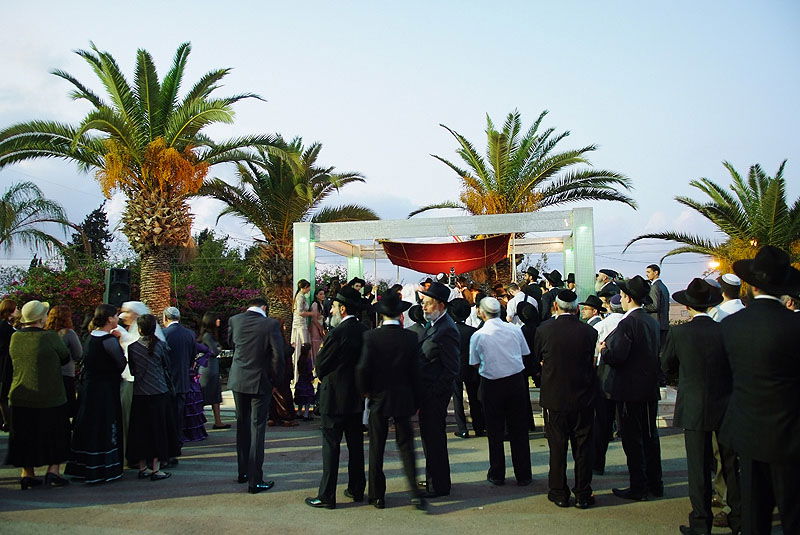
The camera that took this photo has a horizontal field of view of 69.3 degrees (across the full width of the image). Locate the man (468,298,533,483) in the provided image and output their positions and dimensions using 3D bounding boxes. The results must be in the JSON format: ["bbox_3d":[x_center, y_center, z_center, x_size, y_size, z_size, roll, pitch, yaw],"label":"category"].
[{"bbox_3d":[0.938,1.135,5.342,0.580,1.710,0.370,0,-4,-12],"label":"man"}]

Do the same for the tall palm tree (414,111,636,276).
[{"bbox_3d":[2.940,-0.684,13.881,5.300,6.200,5.300,-1,-4,0],"label":"tall palm tree"}]

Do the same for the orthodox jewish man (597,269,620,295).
[{"bbox_3d":[3.027,0.903,8.354,0.400,1.750,0.550,-3,-5,28],"label":"orthodox jewish man"}]

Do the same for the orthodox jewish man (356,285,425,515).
[{"bbox_3d":[-0.071,1.074,4.806,0.570,1.780,0.440,0,-4,-3],"label":"orthodox jewish man"}]

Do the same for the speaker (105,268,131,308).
[{"bbox_3d":[-4.787,0.347,9.800,0.370,0.650,0.380,-6,-7,42],"label":"speaker"}]

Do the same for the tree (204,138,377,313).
[{"bbox_3d":[-2.103,0.023,10.760,3.500,5.000,3.500,-1,-5,0],"label":"tree"}]

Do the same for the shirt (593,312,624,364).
[{"bbox_3d":[2.137,0.709,5.682,0.520,0.580,0.300,1,-4,-19],"label":"shirt"}]

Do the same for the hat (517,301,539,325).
[{"bbox_3d":[1.565,0.552,7.100,0.290,0.150,0.330,3,15,-37],"label":"hat"}]

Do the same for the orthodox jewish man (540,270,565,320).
[{"bbox_3d":[2.402,0.925,8.917,0.400,1.750,0.500,-6,-8,45],"label":"orthodox jewish man"}]

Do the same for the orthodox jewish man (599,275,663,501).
[{"bbox_3d":[1.922,1.009,4.920,0.520,1.810,0.420,4,-7,-43],"label":"orthodox jewish man"}]

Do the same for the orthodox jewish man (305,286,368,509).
[{"bbox_3d":[-0.515,1.072,4.847,0.450,1.800,0.540,-3,-5,31],"label":"orthodox jewish man"}]

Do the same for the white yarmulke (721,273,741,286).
[{"bbox_3d":[2.572,0.097,4.500,0.160,0.070,0.170,2,21,-24],"label":"white yarmulke"}]

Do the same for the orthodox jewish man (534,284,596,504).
[{"bbox_3d":[1.337,1.048,4.768,0.520,1.720,0.360,0,-6,-12],"label":"orthodox jewish man"}]

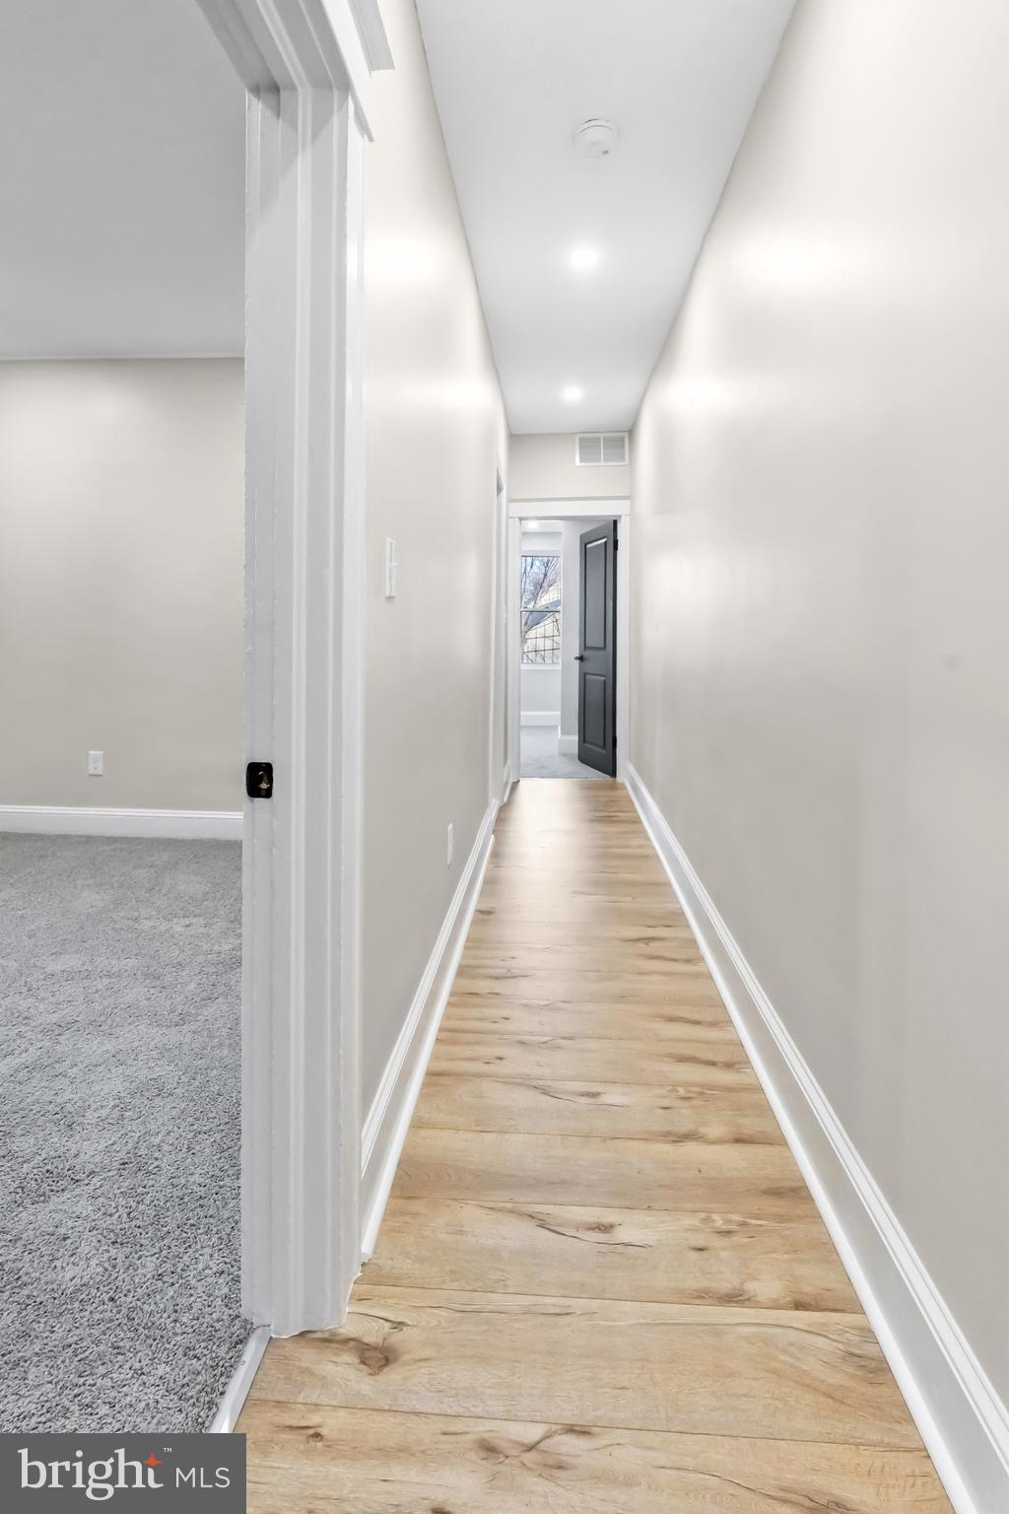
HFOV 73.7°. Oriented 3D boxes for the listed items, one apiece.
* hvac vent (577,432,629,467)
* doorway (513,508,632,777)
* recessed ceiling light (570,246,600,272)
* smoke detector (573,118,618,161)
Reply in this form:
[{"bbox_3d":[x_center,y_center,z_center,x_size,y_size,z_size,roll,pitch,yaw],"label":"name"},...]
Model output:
[{"bbox_3d":[0.766,-2.418,5.280,0.415,0.265,0.030,0,5,4],"label":"hvac vent"},{"bbox_3d":[0.531,-0.892,5.340,0.920,2.170,0.160,0,5,4],"label":"doorway"},{"bbox_3d":[0.341,-2.107,2.850,0.130,0.030,0.130,0,5,4],"label":"recessed ceiling light"},{"bbox_3d":[0.290,-1.964,2.140,0.143,0.042,0.143,0,5,4],"label":"smoke detector"}]

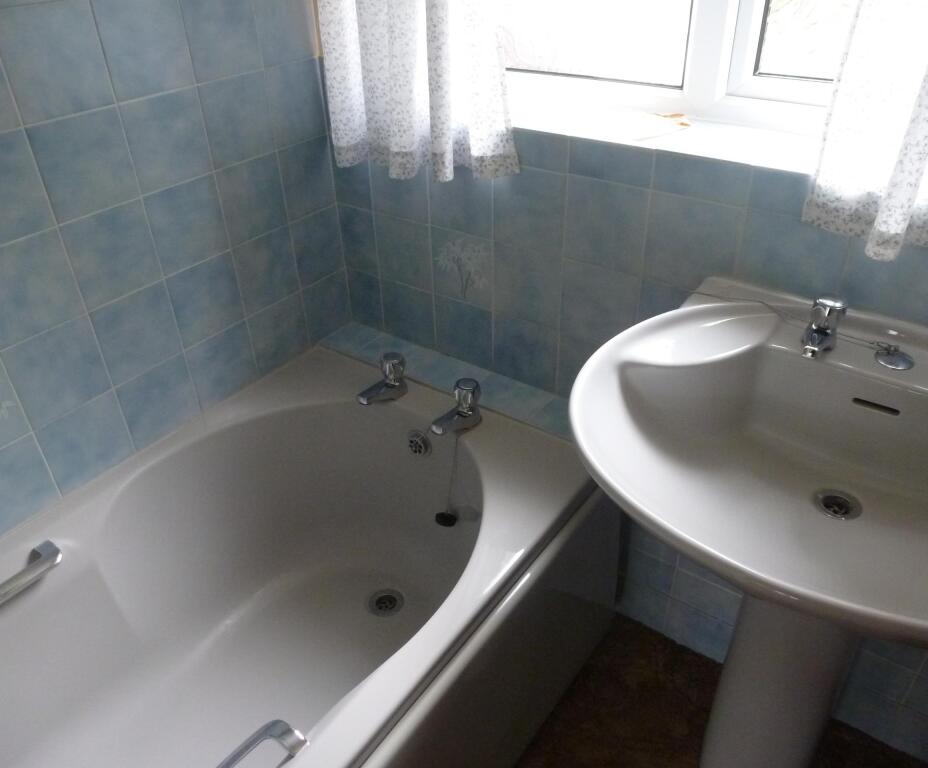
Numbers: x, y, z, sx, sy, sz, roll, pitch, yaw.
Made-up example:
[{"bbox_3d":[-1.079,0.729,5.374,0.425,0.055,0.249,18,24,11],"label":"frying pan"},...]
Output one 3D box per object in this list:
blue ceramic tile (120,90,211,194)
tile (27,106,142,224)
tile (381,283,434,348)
[{"bbox_3d":[-0.495,-0.409,1.188,0.009,0.147,0.147,20,39,29],"label":"blue ceramic tile"},{"bbox_3d":[-0.575,-0.335,1.079,0.010,0.148,0.148,20,40,30],"label":"tile"},{"bbox_3d":[-0.124,-0.160,1.618,0.151,0.142,0.010,20,39,29],"label":"tile"}]

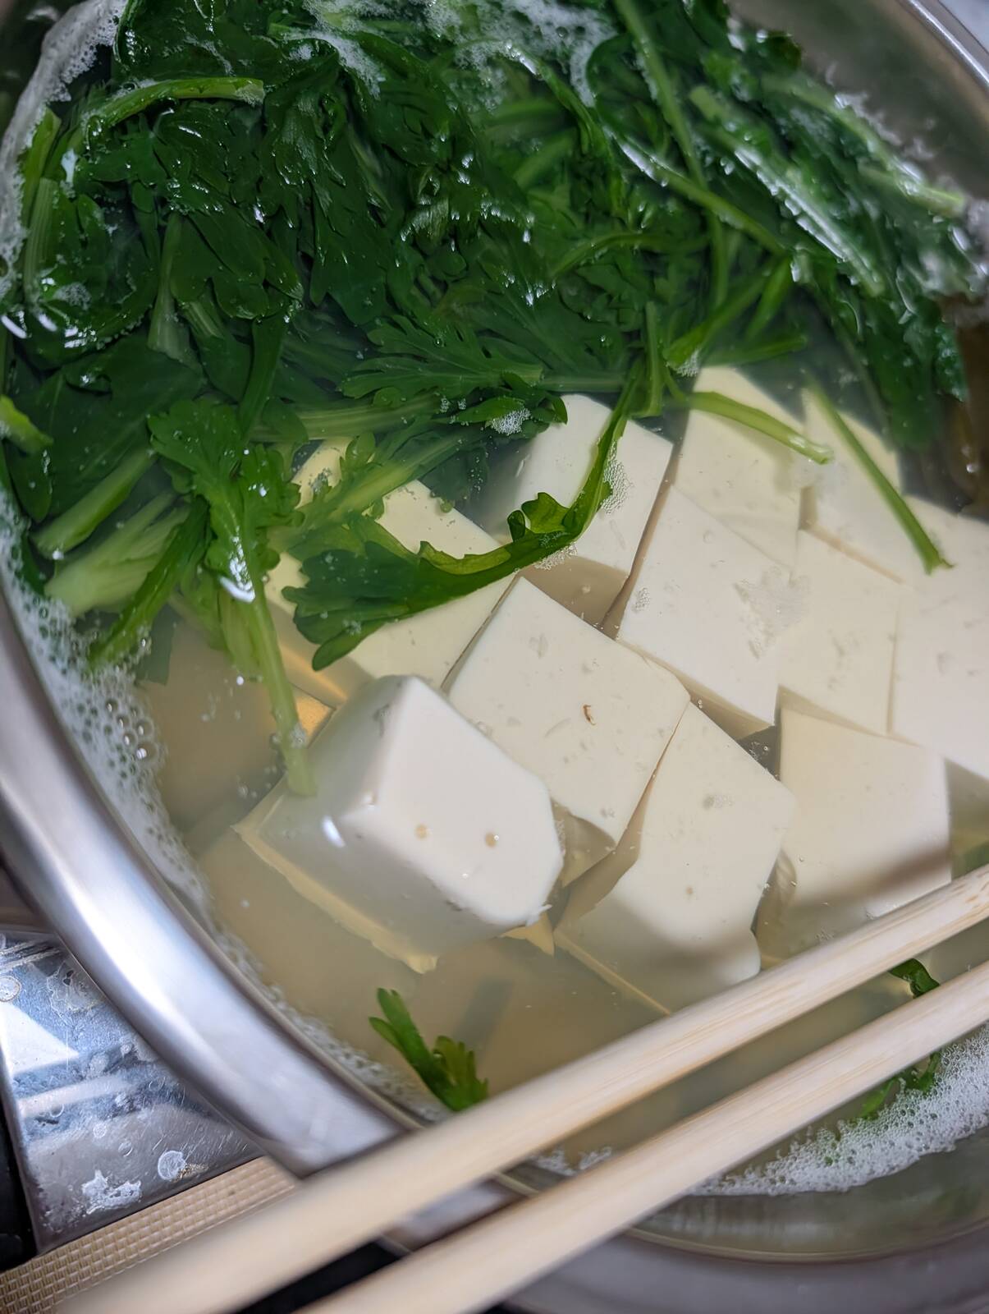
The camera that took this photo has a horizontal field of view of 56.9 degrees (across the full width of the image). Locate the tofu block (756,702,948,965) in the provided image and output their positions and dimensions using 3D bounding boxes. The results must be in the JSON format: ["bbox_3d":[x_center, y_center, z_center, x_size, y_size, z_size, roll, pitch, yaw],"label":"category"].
[{"bbox_3d":[0.055,0.030,0.157,0.038,0.024,0.030,14,70,-23],"label":"tofu block"}]

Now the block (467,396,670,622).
[{"bbox_3d":[0.010,-0.023,0.147,0.021,0.024,0.027,23,66,-19],"label":"block"}]

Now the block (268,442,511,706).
[{"bbox_3d":[-0.022,-0.010,0.154,0.034,0.027,0.028,32,63,-15],"label":"block"}]

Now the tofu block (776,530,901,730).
[{"bbox_3d":[0.064,-0.002,0.195,0.028,0.029,0.035,22,66,-20],"label":"tofu block"}]

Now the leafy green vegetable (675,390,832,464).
[{"bbox_3d":[0.053,-0.047,0.184,0.040,0.005,0.008,14,69,-23],"label":"leafy green vegetable"}]

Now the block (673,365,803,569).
[{"bbox_3d":[0.038,-0.031,0.168,0.027,0.024,0.029,23,66,-19],"label":"block"}]

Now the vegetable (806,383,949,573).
[{"bbox_3d":[0.083,-0.039,0.197,0.007,0.005,0.050,-35,92,-31],"label":"vegetable"}]

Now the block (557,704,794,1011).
[{"bbox_3d":[0.028,0.029,0.141,0.025,0.024,0.030,38,52,-5],"label":"block"}]

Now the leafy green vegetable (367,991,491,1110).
[{"bbox_3d":[-0.008,0.053,0.123,0.022,0.006,0.008,50,60,-6],"label":"leafy green vegetable"}]

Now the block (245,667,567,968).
[{"bbox_3d":[-0.013,0.024,0.138,0.035,0.026,0.025,41,54,-21],"label":"block"}]

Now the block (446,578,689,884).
[{"bbox_3d":[0.006,0.011,0.137,0.032,0.024,0.027,37,60,-5],"label":"block"}]

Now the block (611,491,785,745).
[{"bbox_3d":[0.035,-0.006,0.179,0.034,0.029,0.034,28,64,-18],"label":"block"}]

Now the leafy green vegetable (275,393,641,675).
[{"bbox_3d":[0.000,-0.017,0.131,0.068,0.015,0.019,-36,93,-30],"label":"leafy green vegetable"}]

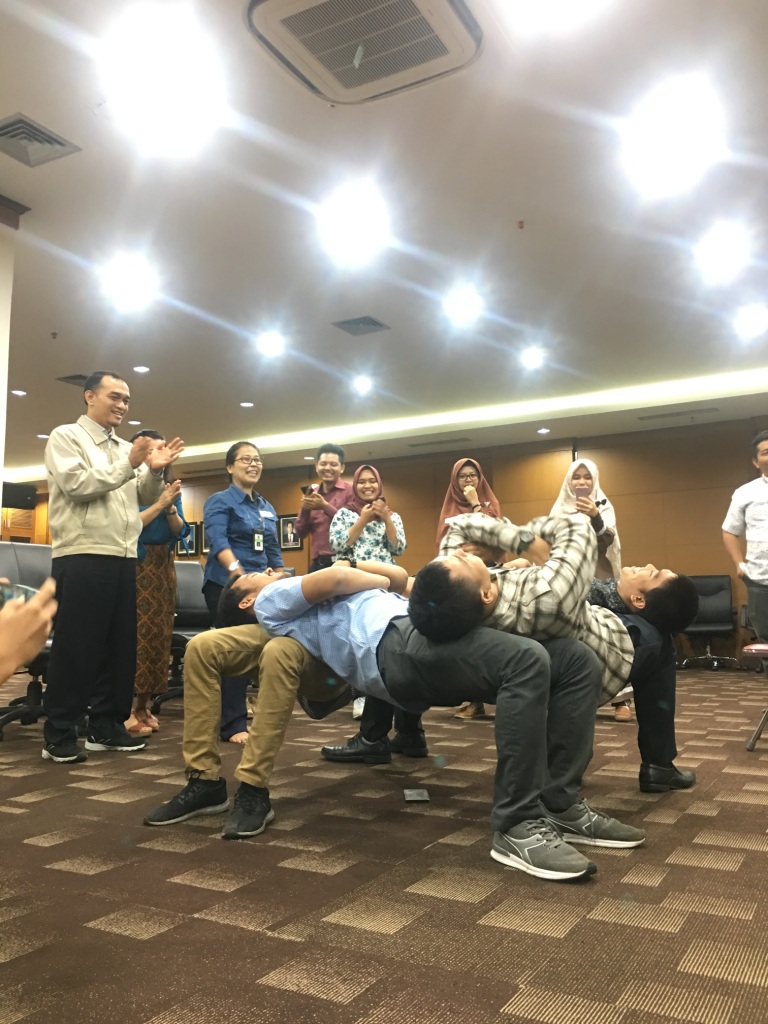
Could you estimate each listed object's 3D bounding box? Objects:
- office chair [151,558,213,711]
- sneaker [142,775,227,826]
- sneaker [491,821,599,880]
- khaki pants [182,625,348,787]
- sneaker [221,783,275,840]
[{"bbox_3d":[-1.321,0.788,5.529,0.640,0.950,0.640,2,-7,-18],"label":"office chair"},{"bbox_3d":[-0.583,0.845,2.536,0.108,0.115,0.295,-6,-9,40],"label":"sneaker"},{"bbox_3d":[0.366,0.772,2.004,0.110,0.115,0.298,5,-9,-38],"label":"sneaker"},{"bbox_3d":[-0.299,0.594,2.761,0.440,0.470,0.640,-5,-8,34],"label":"khaki pants"},{"bbox_3d":[-0.399,0.866,2.513,0.105,0.115,0.280,-3,-7,17],"label":"sneaker"}]

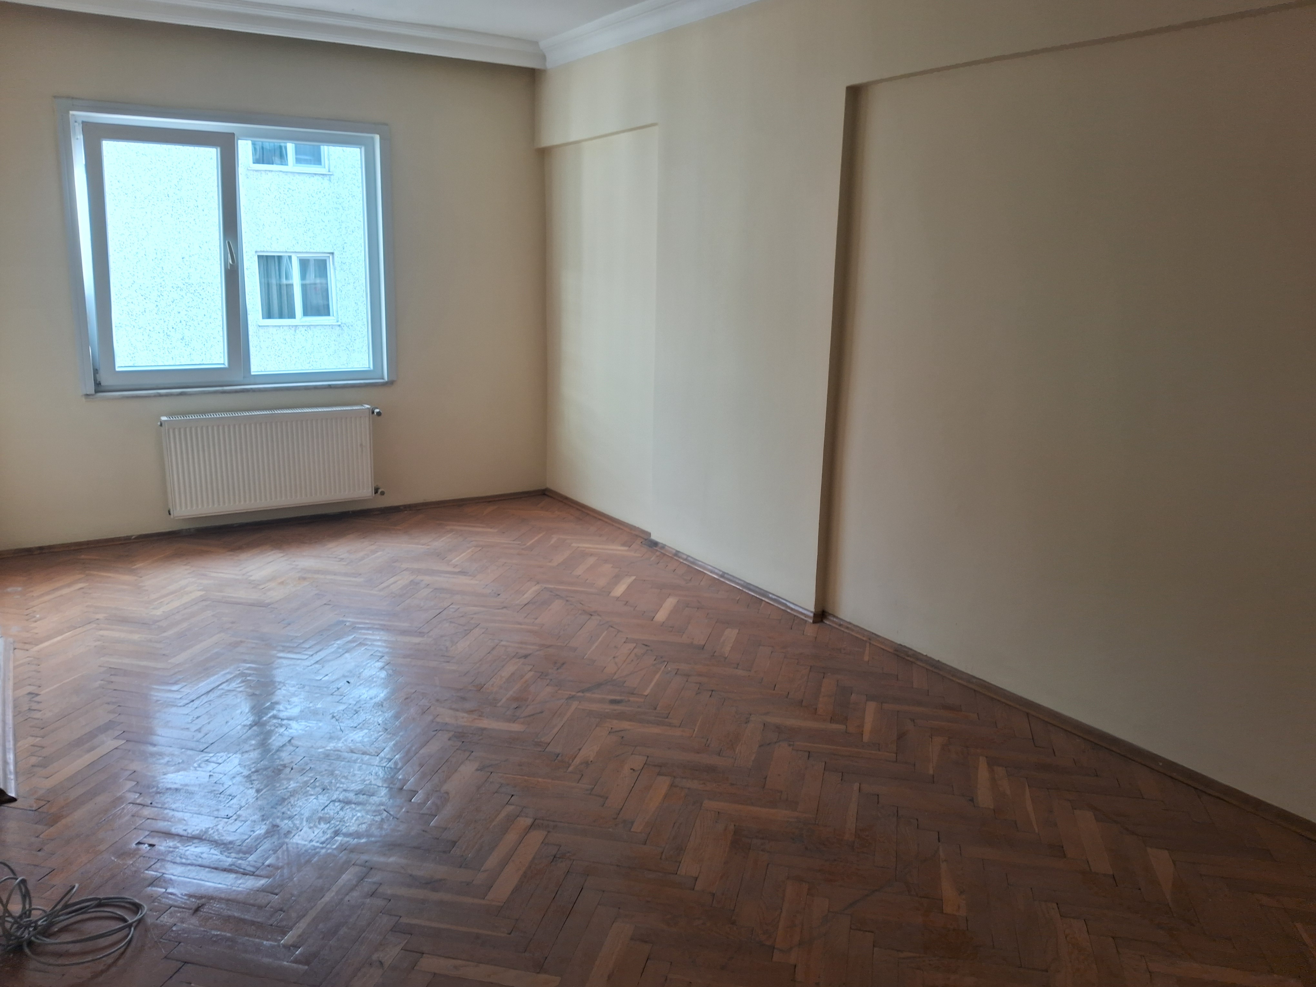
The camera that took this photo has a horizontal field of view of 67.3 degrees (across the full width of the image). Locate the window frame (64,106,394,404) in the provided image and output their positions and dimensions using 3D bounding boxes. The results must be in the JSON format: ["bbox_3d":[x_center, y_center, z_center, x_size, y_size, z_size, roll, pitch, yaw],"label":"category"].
[{"bbox_3d":[-2.422,-1.399,5.742,1.730,1.520,0.120,-7,15,-32],"label":"window frame"}]

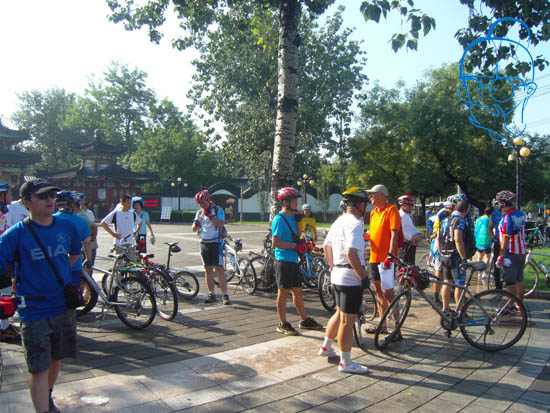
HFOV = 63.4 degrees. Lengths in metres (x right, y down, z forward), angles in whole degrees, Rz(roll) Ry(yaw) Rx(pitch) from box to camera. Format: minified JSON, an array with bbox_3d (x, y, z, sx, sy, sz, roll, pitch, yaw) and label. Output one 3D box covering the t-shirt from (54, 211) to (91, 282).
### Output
[{"bbox_3d":[-2.517,0.425,5.400,0.530,0.730,0.320,0,0,-9],"label":"t-shirt"}]

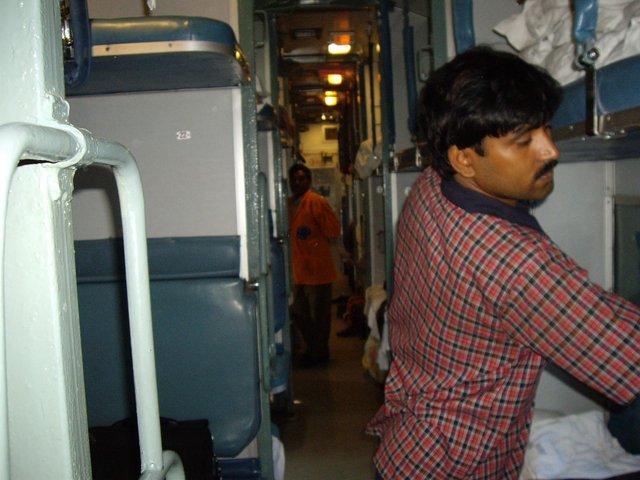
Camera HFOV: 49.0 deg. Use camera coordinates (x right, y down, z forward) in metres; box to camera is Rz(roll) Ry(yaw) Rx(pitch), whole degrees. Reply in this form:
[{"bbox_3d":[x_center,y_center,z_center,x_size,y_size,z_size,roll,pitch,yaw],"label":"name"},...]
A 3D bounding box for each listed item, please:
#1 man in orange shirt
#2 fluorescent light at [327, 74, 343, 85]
[{"bbox_3d":[-0.051,0.205,5.947,0.500,1.680,0.340,2,7,42],"label":"man in orange shirt"},{"bbox_3d":[0.145,-1.584,6.934,0.160,0.070,0.380,-2,5,0],"label":"fluorescent light"}]

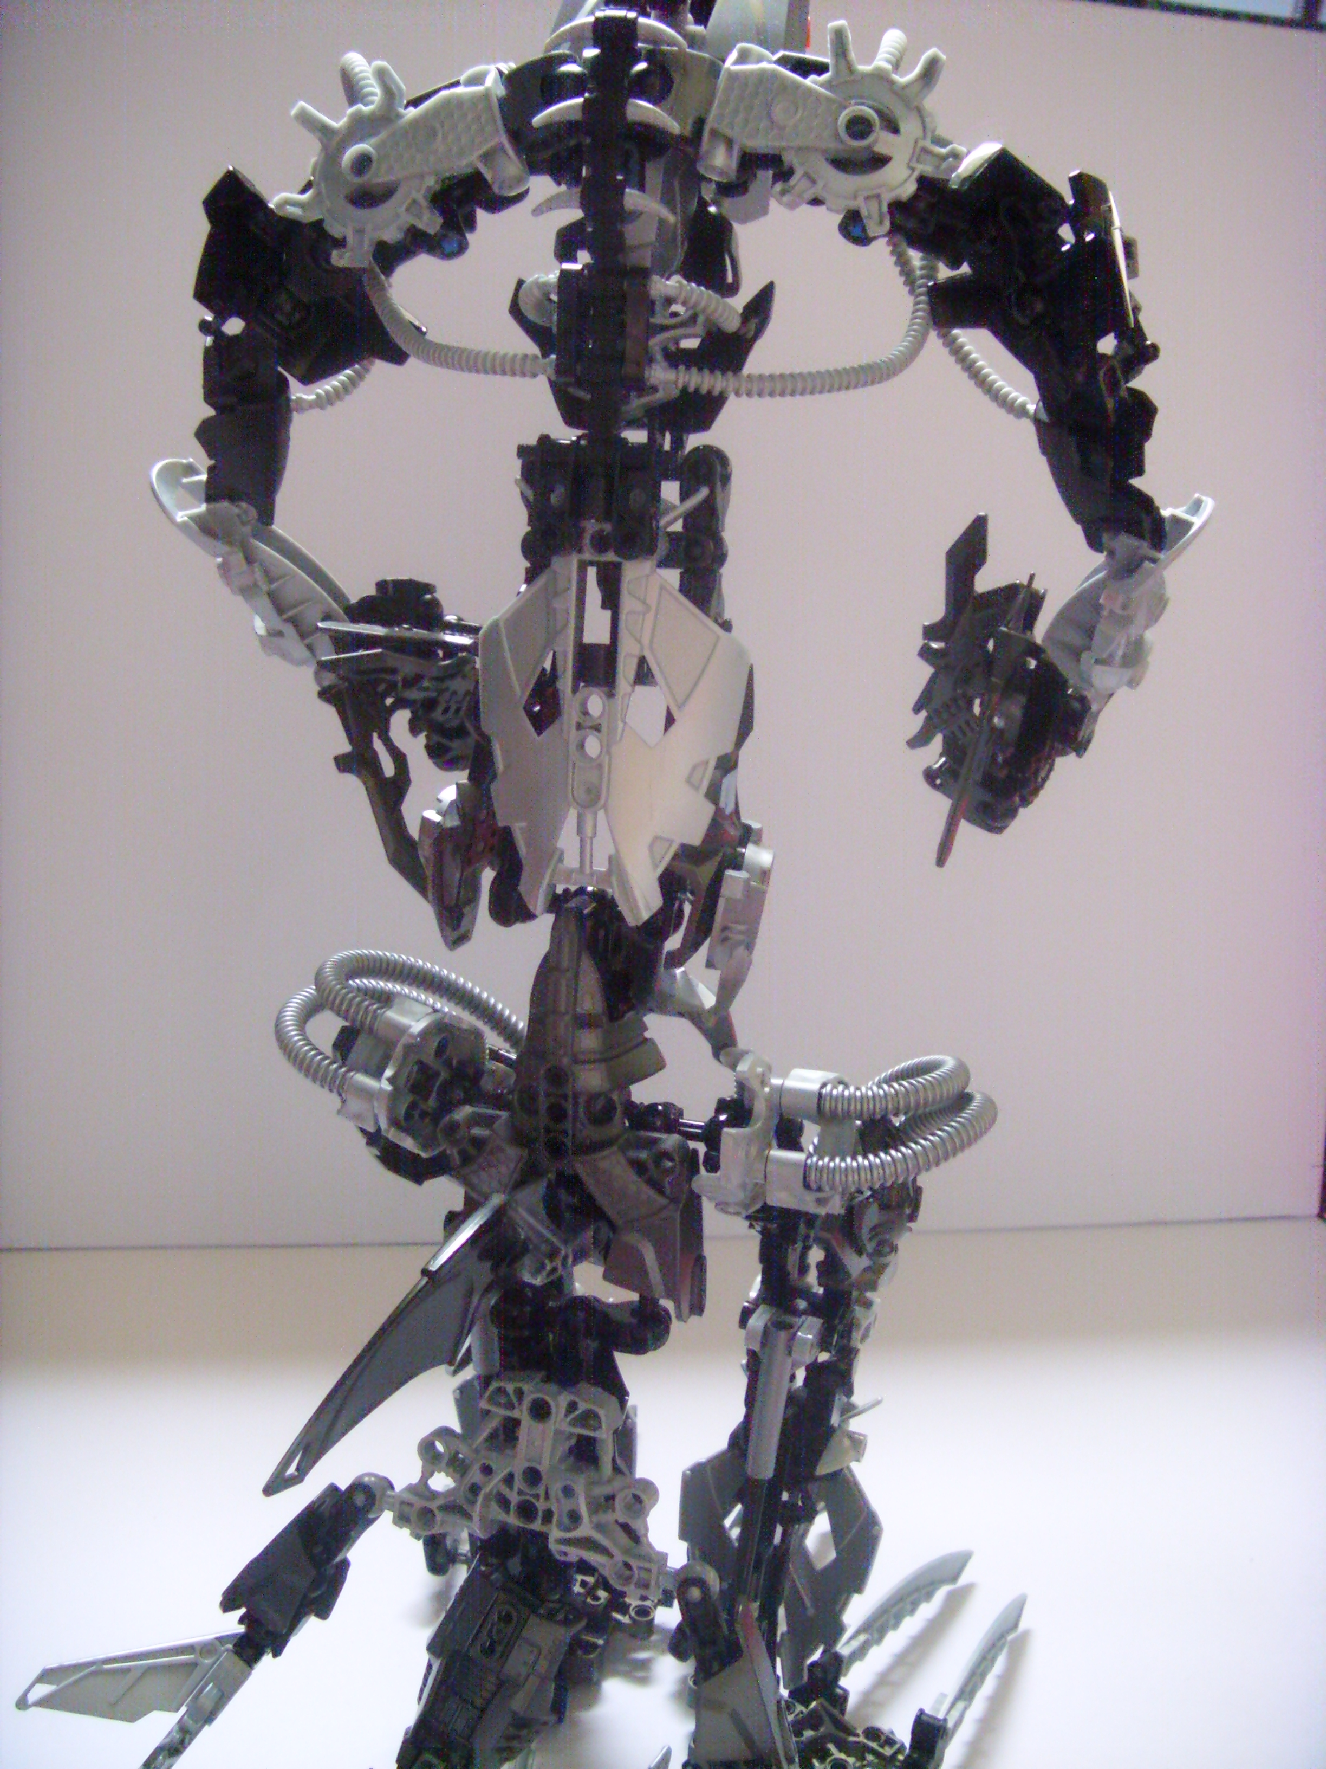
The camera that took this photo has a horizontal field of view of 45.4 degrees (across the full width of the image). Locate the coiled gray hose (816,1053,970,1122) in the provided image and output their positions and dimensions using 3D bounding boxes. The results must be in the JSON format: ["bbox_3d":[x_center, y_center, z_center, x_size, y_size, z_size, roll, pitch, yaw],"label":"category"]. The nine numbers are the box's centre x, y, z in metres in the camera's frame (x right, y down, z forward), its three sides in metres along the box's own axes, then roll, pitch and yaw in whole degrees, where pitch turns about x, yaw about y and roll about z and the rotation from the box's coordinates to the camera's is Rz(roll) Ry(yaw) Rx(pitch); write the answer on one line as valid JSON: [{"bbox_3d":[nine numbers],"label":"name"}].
[{"bbox_3d":[0.052,0.048,0.367,0.039,0.016,0.055,3,6,10],"label":"coiled gray hose"}]

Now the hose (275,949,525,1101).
[{"bbox_3d":[-0.059,0.029,0.372,0.053,0.029,0.062,3,6,10],"label":"hose"}]

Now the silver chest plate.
[{"bbox_3d":[-0.009,-0.030,0.324,0.056,0.075,0.023,3,6,10],"label":"silver chest plate"}]

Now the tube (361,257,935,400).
[{"bbox_3d":[-0.004,-0.116,0.330,0.119,0.027,0.028,3,6,10],"label":"tube"}]

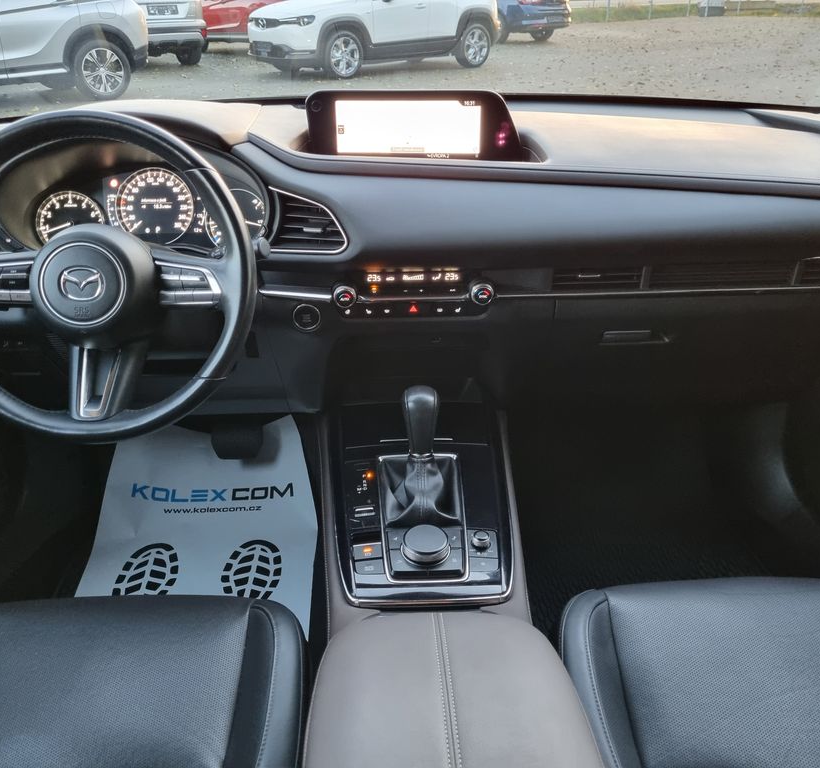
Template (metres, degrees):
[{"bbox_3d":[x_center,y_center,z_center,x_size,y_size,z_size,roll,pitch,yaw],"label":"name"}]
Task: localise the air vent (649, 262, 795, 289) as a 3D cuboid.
[{"bbox_3d":[0.441,-0.153,1.089,0.204,0.036,0.030,-2,22,-2],"label":"air vent"}]

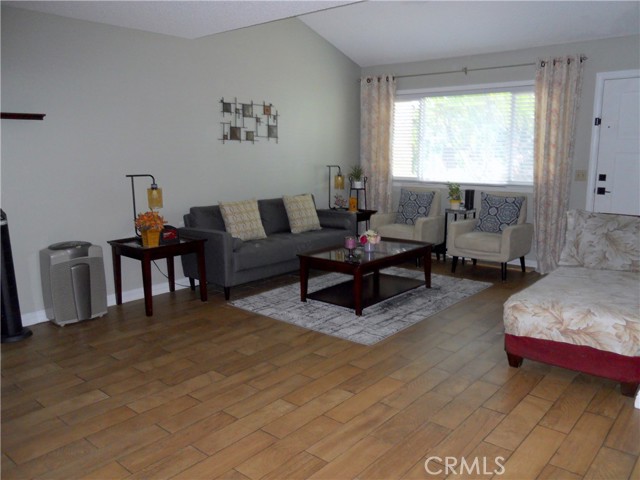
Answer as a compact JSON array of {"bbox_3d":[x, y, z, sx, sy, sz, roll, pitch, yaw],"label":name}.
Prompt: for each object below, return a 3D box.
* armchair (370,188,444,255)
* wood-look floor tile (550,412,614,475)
[{"bbox_3d":[1.114,-0.173,6.423,0.700,0.860,0.720,8,13,38],"label":"armchair"},{"bbox_3d":[1.265,0.965,2.477,0.149,0.010,0.610,8,13,40],"label":"wood-look floor tile"}]

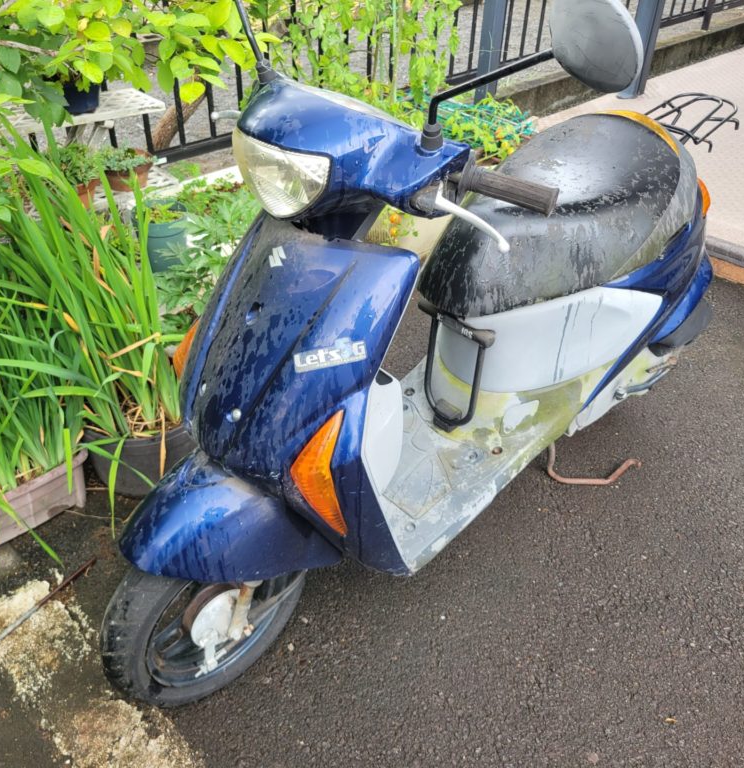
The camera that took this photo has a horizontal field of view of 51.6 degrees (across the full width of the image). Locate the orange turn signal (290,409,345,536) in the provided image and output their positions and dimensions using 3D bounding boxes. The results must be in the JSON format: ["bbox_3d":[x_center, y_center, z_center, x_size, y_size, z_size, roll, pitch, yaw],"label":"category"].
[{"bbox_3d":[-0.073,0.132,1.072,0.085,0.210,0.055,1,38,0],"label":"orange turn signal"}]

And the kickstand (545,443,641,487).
[{"bbox_3d":[0.504,0.174,1.778,0.200,0.095,0.080,1,38,0],"label":"kickstand"}]

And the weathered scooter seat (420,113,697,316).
[{"bbox_3d":[0.344,-0.334,1.472,0.660,0.230,0.275,-30,48,-34],"label":"weathered scooter seat"}]

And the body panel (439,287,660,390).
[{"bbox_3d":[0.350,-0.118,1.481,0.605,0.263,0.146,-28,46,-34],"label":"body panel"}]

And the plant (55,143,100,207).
[{"bbox_3d":[-0.971,-0.703,2.558,0.161,0.200,0.156,1,37,-1],"label":"plant"}]

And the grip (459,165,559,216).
[{"bbox_3d":[0.160,-0.226,0.906,0.125,0.045,0.045,24,43,31],"label":"grip"}]

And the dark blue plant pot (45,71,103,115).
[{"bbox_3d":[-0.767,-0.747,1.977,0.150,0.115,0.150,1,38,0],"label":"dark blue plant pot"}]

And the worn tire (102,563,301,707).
[{"bbox_3d":[-0.285,0.399,1.358,0.388,0.388,0.082,-27,46,-32],"label":"worn tire"}]

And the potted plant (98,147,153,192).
[{"bbox_3d":[-0.675,-0.587,2.116,0.150,0.090,0.150,1,38,0],"label":"potted plant"}]

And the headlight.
[{"bbox_3d":[-0.115,-0.271,1.018,0.102,0.119,0.171,-27,46,-33],"label":"headlight"}]

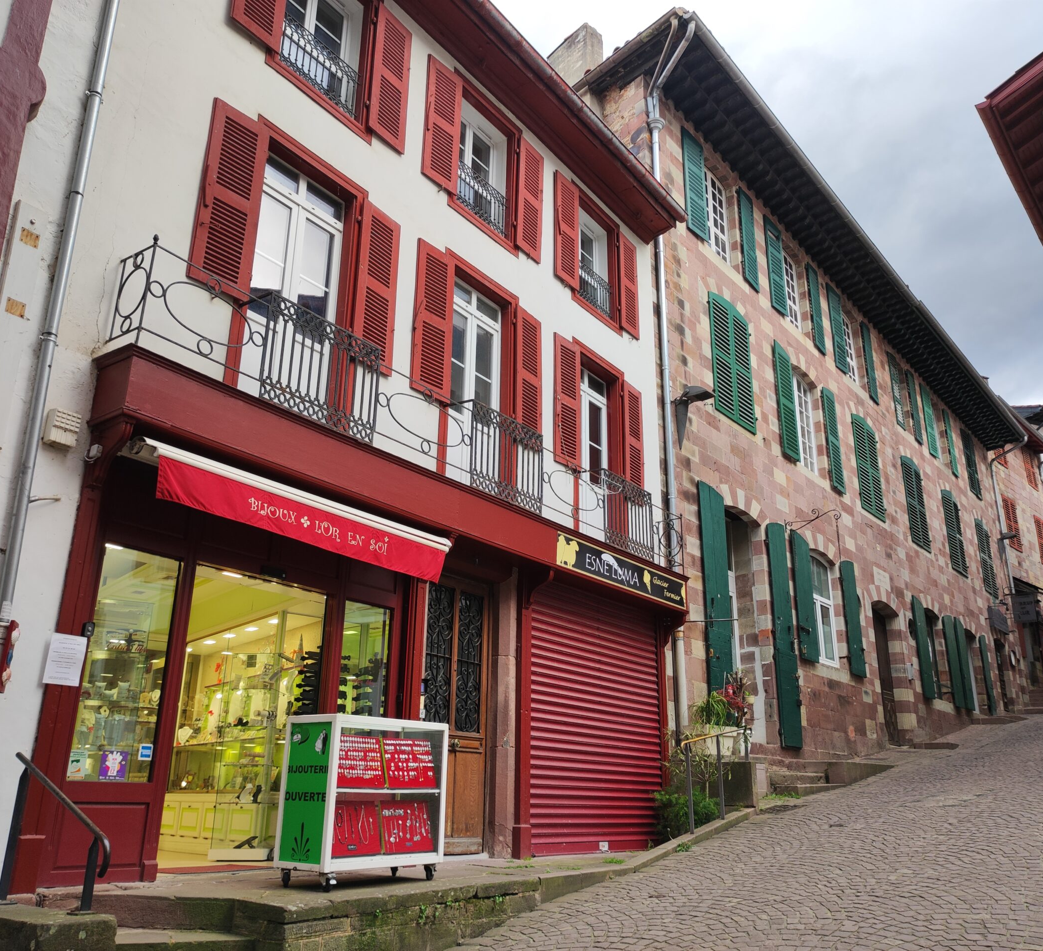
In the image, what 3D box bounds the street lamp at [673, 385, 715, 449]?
[{"bbox_3d":[2.530,-0.879,13.427,0.580,1.002,0.300,-14,-24,37],"label":"street lamp"}]

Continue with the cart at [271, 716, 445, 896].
[{"bbox_3d":[-0.987,2.079,5.848,0.450,0.985,0.996,-14,-25,35],"label":"cart"}]

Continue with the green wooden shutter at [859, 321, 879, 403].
[{"bbox_3d":[8.799,-2.878,23.187,0.060,2.230,0.690,-15,-25,37],"label":"green wooden shutter"}]

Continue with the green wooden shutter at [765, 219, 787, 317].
[{"bbox_3d":[5.024,-4.110,18.071,0.060,2.017,0.637,-18,-27,41],"label":"green wooden shutter"}]

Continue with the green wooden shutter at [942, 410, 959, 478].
[{"bbox_3d":[13.212,-0.997,28.237,0.060,2.240,0.700,-15,-25,37],"label":"green wooden shutter"}]

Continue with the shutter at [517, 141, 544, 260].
[{"bbox_3d":[0.128,-3.627,11.989,0.055,1.680,0.555,-14,-24,34],"label":"shutter"}]

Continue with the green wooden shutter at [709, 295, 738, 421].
[{"bbox_3d":[3.138,-1.918,14.385,0.050,2.193,0.661,-15,-25,37],"label":"green wooden shutter"}]

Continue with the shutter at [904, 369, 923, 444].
[{"bbox_3d":[9.705,-1.684,22.643,0.050,1.851,0.580,-15,-25,37],"label":"shutter"}]

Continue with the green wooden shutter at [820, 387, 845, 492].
[{"bbox_3d":[5.937,-0.690,17.440,0.050,2.062,0.645,-15,-25,37],"label":"green wooden shutter"}]

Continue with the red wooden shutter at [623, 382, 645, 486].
[{"bbox_3d":[1.620,-0.450,13.018,0.055,1.770,0.550,-14,-24,34],"label":"red wooden shutter"}]

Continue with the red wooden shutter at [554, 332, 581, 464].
[{"bbox_3d":[0.560,-0.882,11.073,0.050,1.664,0.527,-16,-26,38],"label":"red wooden shutter"}]

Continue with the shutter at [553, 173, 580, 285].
[{"bbox_3d":[0.630,-3.390,12.623,0.055,1.680,0.540,-14,-24,34],"label":"shutter"}]

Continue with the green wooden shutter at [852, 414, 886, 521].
[{"bbox_3d":[7.194,-0.154,19.010,0.050,2.075,1.338,-15,-25,37],"label":"green wooden shutter"}]

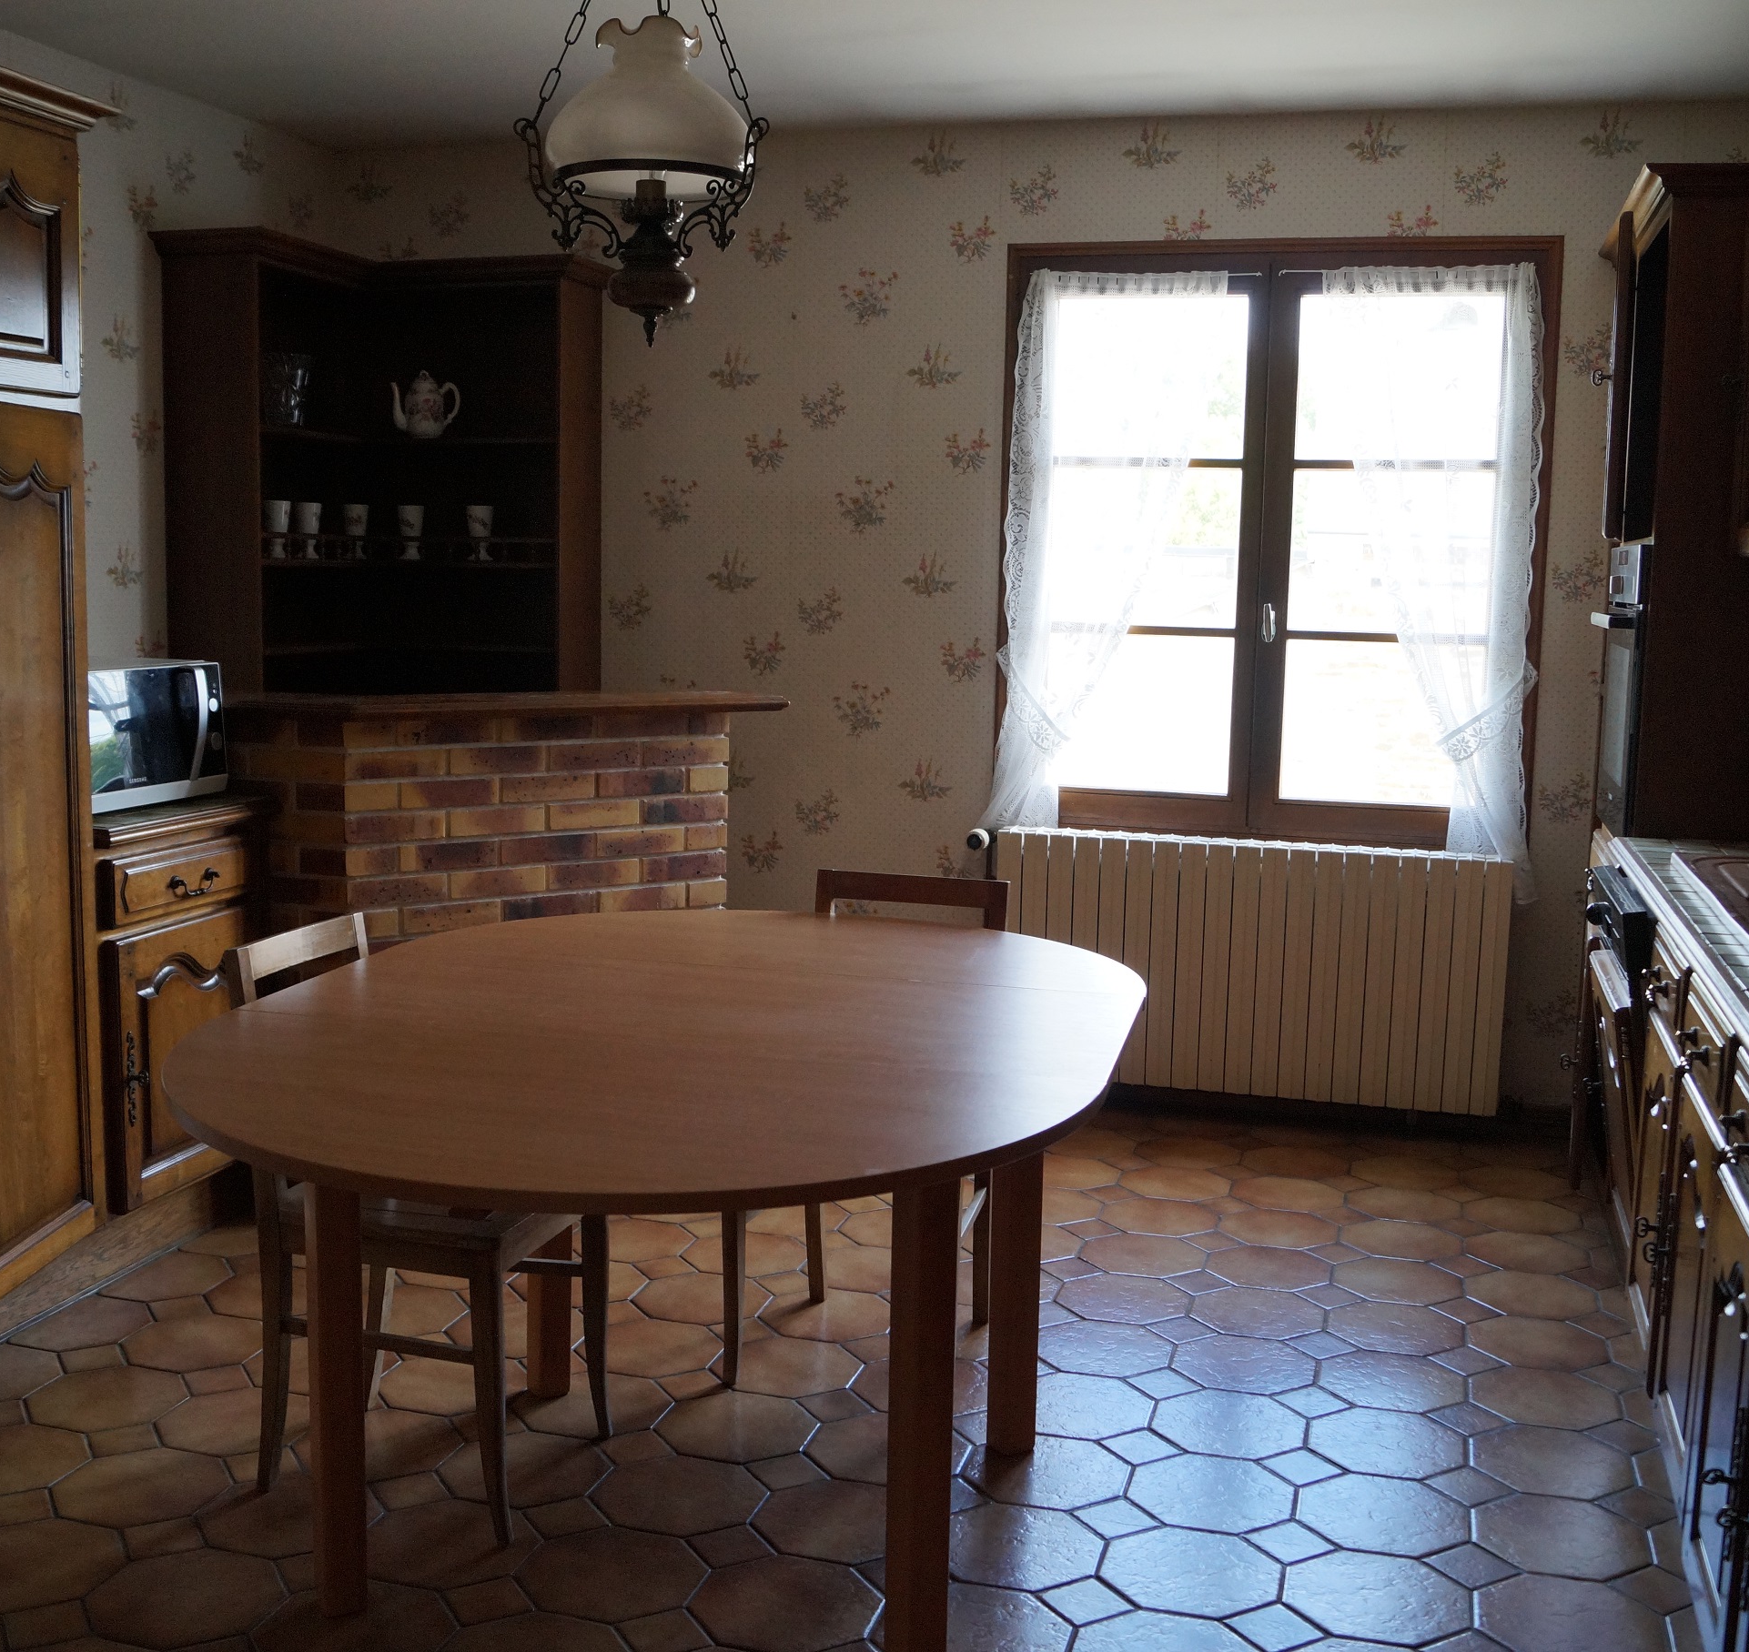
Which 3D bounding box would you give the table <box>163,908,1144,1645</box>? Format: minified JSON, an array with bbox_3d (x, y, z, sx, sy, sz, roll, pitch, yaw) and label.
[{"bbox_3d":[-0.244,0.632,2.629,1.177,0.763,1.564,3,8,14],"label":"table"}]

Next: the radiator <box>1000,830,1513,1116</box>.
[{"bbox_3d":[0.915,0.343,4.614,1.230,0.615,0.110,4,8,16],"label":"radiator"}]

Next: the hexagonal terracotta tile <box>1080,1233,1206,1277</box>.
[{"bbox_3d":[0.544,0.870,3.754,0.242,0.010,0.242,3,7,16],"label":"hexagonal terracotta tile"}]

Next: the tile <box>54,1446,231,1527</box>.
[{"bbox_3d":[-1.067,0.968,2.713,0.243,0.012,0.241,3,7,16],"label":"tile"}]

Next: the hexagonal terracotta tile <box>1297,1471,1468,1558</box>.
[{"bbox_3d":[0.733,1.000,2.690,0.243,0.012,0.241,3,7,16],"label":"hexagonal terracotta tile"}]

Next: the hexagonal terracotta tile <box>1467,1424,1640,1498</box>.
[{"bbox_3d":[1.076,1.012,2.956,0.238,0.012,0.238,3,8,14],"label":"hexagonal terracotta tile"}]

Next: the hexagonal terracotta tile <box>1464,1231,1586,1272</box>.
[{"bbox_3d":[1.332,0.875,3.805,0.243,0.012,0.241,3,7,16],"label":"hexagonal terracotta tile"}]

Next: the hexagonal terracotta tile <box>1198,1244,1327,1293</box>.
[{"bbox_3d":[0.773,0.884,3.700,0.243,0.012,0.241,3,7,16],"label":"hexagonal terracotta tile"}]

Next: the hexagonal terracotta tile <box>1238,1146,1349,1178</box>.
[{"bbox_3d":[0.995,0.803,4.419,0.242,0.010,0.242,3,7,16],"label":"hexagonal terracotta tile"}]

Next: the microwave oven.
[{"bbox_3d":[-1.622,-0.188,3.789,0.370,0.278,0.490,3,8,18],"label":"microwave oven"}]

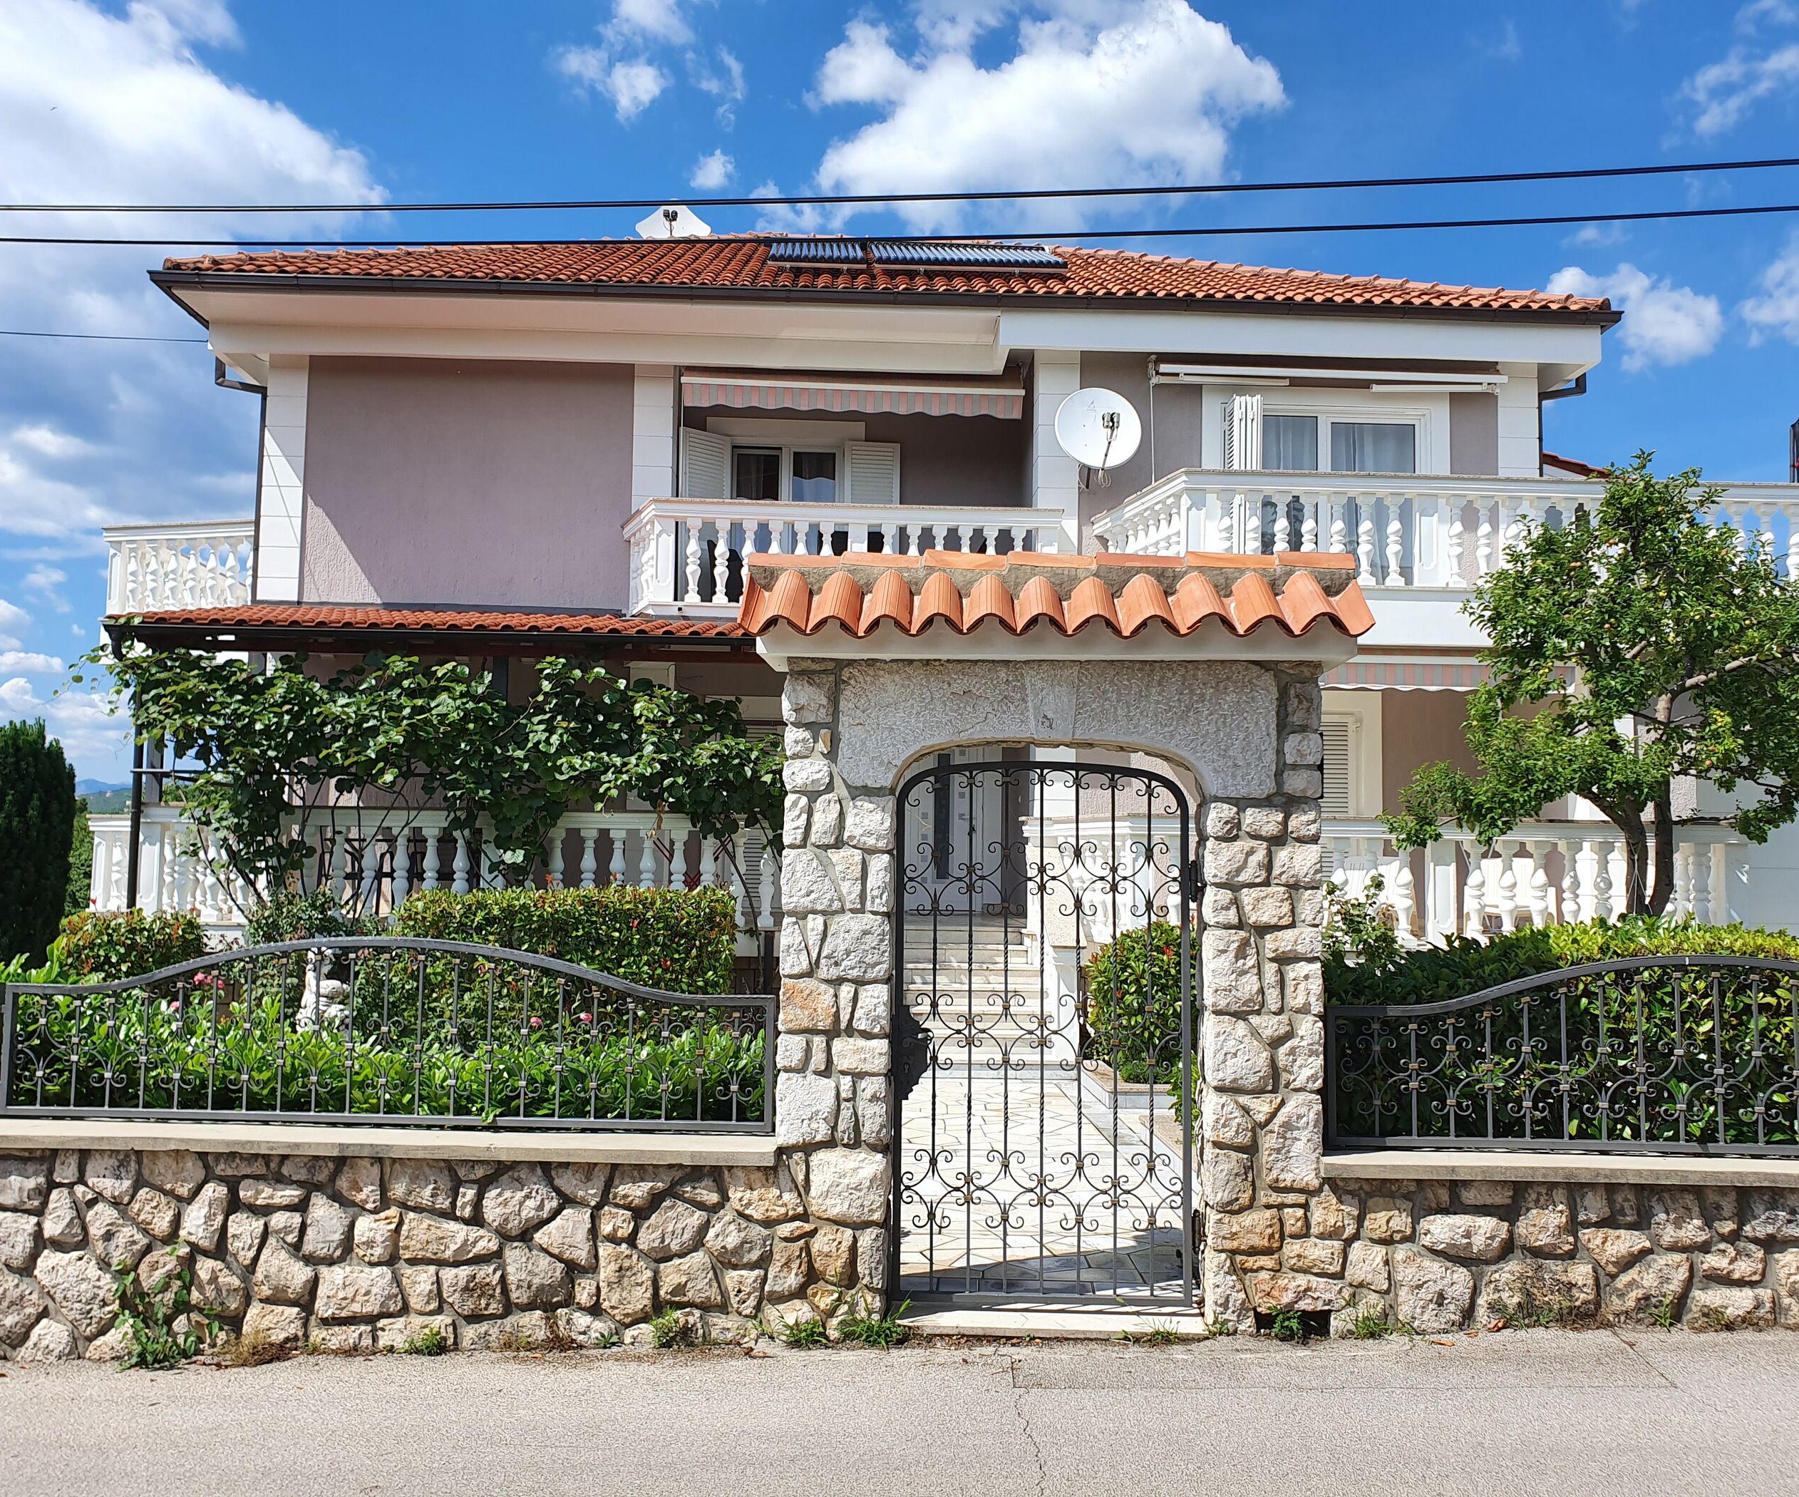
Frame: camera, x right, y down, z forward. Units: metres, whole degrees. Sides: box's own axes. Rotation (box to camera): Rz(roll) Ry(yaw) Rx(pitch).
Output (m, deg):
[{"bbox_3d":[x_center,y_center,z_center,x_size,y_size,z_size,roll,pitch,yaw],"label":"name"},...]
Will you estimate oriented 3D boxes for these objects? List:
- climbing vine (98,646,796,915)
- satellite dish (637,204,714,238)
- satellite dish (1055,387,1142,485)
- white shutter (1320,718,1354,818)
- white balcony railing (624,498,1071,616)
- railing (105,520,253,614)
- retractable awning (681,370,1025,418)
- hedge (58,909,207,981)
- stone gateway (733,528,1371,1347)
[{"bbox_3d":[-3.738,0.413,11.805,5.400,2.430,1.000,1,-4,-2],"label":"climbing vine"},{"bbox_3d":[-2.766,-6.303,18.142,0.930,0.800,0.550,1,-4,-5],"label":"satellite dish"},{"bbox_3d":[1.890,-2.943,13.973,0.830,0.930,0.600,1,-4,-6],"label":"satellite dish"},{"bbox_3d":[4.105,0.699,14.622,0.600,2.000,0.060,1,-4,-2],"label":"white shutter"},{"bbox_3d":[-0.584,-1.650,14.070,4.200,1.040,1.300,1,-4,-2],"label":"white balcony railing"},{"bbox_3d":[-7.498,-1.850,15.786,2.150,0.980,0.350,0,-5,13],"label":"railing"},{"bbox_3d":[-0.459,-3.601,15.276,3.450,0.500,0.600,1,-4,-2],"label":"retractable awning"},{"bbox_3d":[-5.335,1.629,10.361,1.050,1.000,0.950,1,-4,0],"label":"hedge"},{"bbox_3d":[0.549,0.682,5.645,2.280,2.880,0.850,1,-4,2],"label":"stone gateway"}]

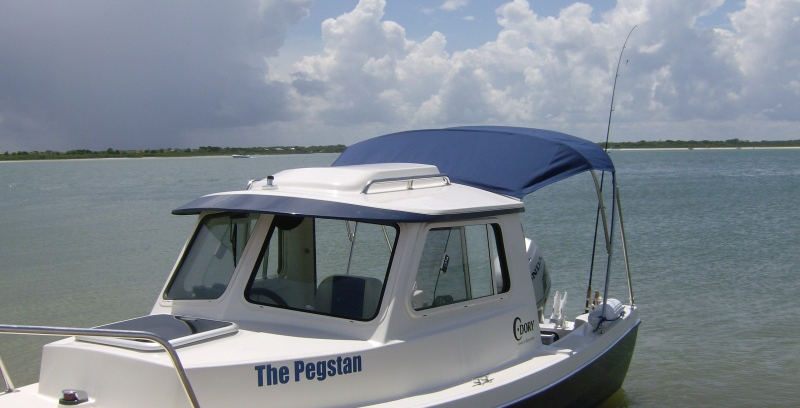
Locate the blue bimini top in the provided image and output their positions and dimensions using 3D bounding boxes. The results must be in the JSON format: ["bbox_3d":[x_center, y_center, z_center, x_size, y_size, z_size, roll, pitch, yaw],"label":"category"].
[{"bbox_3d":[0.204,-0.267,4.848,1.830,0.400,1.151,2,4,31],"label":"blue bimini top"}]

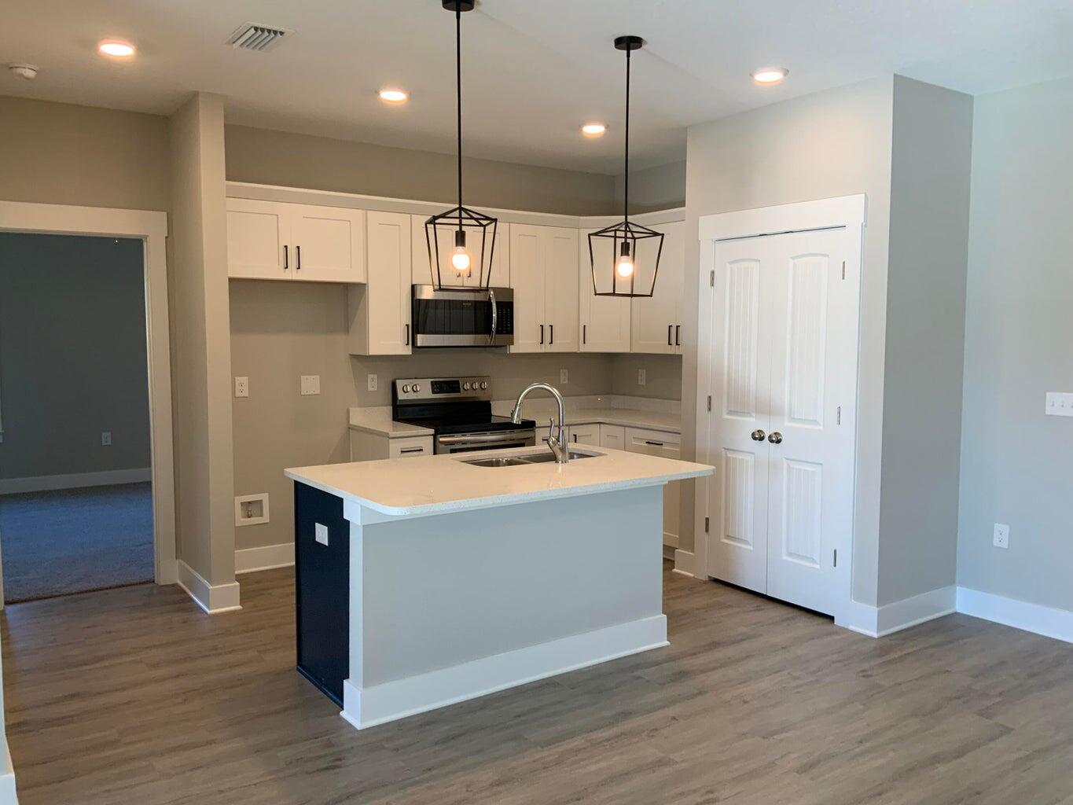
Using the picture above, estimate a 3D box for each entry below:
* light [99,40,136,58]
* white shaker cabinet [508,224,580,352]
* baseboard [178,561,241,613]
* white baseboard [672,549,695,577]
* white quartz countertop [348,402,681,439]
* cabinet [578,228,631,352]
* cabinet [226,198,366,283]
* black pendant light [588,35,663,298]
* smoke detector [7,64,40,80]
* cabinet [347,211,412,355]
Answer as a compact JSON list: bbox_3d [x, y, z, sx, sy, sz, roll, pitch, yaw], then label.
[{"bbox_3d":[-1.846,-1.543,3.963,0.166,0.025,0.166,-3,6,-35],"label":"light"},{"bbox_3d":[-0.034,-0.824,6.605,0.610,0.908,0.340,-3,6,-35],"label":"white shaker cabinet"},{"bbox_3d":[-1.881,1.029,5.155,0.185,0.156,0.728,-3,6,-35],"label":"baseboard"},{"bbox_3d":[0.927,1.012,5.648,0.030,0.142,0.190,-3,6,-35],"label":"white baseboard"},{"bbox_3d":[0.115,0.107,6.027,2.280,0.136,1.530,-3,6,-35],"label":"white quartz countertop"},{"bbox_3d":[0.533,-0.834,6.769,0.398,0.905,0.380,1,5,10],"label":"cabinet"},{"bbox_3d":[-1.556,-0.967,5.510,0.956,0.457,0.340,-3,6,-35],"label":"cabinet"},{"bbox_3d":[0.386,-0.998,3.864,0.244,1.082,0.244,-2,5,-24],"label":"black pendant light"},{"bbox_3d":[-2.417,-1.555,4.237,0.138,0.050,0.138,-3,6,-35],"label":"smoke detector"},{"bbox_3d":[-1.033,-0.768,5.891,0.302,0.908,0.323,-3,6,-35],"label":"cabinet"}]

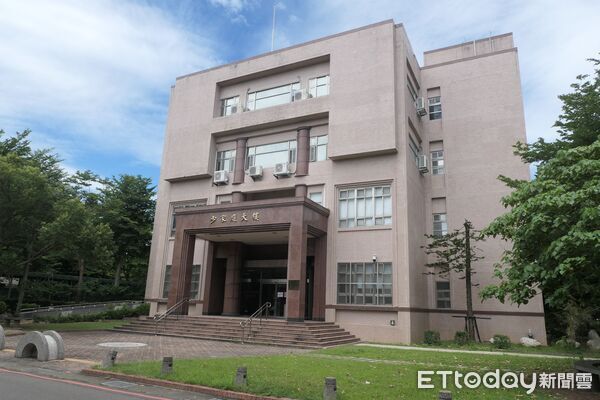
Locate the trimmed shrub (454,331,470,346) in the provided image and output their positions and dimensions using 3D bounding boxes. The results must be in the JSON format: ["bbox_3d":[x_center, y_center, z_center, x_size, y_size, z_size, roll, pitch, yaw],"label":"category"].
[{"bbox_3d":[7.696,6.565,19.001,0.700,0.680,0.700,-5,-16,26],"label":"trimmed shrub"}]

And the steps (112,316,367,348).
[{"bbox_3d":[-3.144,6.461,20.260,11.264,0.777,5.220,-5,-16,26],"label":"steps"}]

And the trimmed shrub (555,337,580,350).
[{"bbox_3d":[13.301,7.077,19.876,1.137,0.626,1.044,-5,-16,26],"label":"trimmed shrub"}]

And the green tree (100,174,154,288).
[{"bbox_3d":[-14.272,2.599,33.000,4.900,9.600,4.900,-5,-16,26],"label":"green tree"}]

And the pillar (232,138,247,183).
[{"bbox_3d":[-3.846,-2.408,25.345,0.680,2.900,0.500,-5,-16,26],"label":"pillar"}]

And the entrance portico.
[{"bbox_3d":[-2.886,3.388,21.724,8.269,5.735,3.128,-5,-16,26],"label":"entrance portico"}]

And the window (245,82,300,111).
[{"bbox_3d":[-1.831,-6.699,26.415,4.094,1.456,0.150,-5,-16,26],"label":"window"}]

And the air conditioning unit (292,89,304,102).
[{"bbox_3d":[-0.059,-6.494,25.146,0.780,0.600,0.300,-5,-16,26],"label":"air conditioning unit"}]

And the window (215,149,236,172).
[{"bbox_3d":[-4.999,-2.542,26.890,1.577,1.604,0.150,-5,-16,26],"label":"window"}]

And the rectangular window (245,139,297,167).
[{"bbox_3d":[-1.813,-2.885,25.991,3.898,1.612,0.116,-5,-16,26],"label":"rectangular window"}]

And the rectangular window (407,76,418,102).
[{"bbox_3d":[7.172,-6.689,25.537,0.128,1.624,3.538,-5,-16,26],"label":"rectangular window"}]

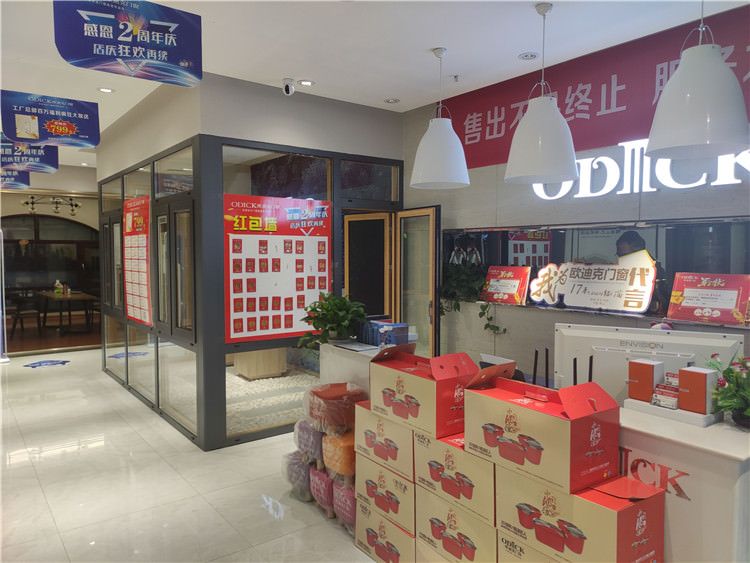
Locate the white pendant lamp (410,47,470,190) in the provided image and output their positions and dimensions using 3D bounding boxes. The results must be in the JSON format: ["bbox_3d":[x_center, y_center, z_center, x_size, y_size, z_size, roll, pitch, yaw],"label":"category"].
[{"bbox_3d":[0.451,-1.120,3.705,0.410,0.935,0.410,0,3,0],"label":"white pendant lamp"}]

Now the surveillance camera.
[{"bbox_3d":[-0.708,-1.584,4.438,0.090,0.135,0.095,1,3,11],"label":"surveillance camera"}]

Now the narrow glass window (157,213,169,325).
[{"bbox_3d":[-1.985,-0.111,5.064,0.050,0.999,0.335,-2,4,-38],"label":"narrow glass window"}]

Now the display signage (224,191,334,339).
[{"bbox_3d":[-0.815,-0.114,4.745,1.042,1.217,0.030,-2,4,-38],"label":"display signage"}]

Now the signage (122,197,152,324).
[{"bbox_3d":[-2.454,-0.215,5.603,0.040,1.300,0.980,-2,4,-38],"label":"signage"}]

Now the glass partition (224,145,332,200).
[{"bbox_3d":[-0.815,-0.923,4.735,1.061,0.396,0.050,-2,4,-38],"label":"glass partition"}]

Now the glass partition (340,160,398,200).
[{"bbox_3d":[-0.039,-0.977,5.340,0.717,0.365,0.050,-2,4,-38],"label":"glass partition"}]

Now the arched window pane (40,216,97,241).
[{"bbox_3d":[-7.637,-1.324,13.586,1.360,0.620,0.060,-2,4,-38],"label":"arched window pane"}]

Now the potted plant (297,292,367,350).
[{"bbox_3d":[-0.300,0.272,3.780,0.380,0.380,0.420,-2,4,-38],"label":"potted plant"}]

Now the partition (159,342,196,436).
[{"bbox_3d":[-1.842,0.937,5.020,0.050,0.720,1.069,-2,4,-38],"label":"partition"}]

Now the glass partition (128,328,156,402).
[{"bbox_3d":[-2.561,0.890,5.938,0.050,0.709,1.130,-2,4,-38],"label":"glass partition"}]

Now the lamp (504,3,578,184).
[{"bbox_3d":[0.949,-1.051,3.024,0.414,0.975,0.414,-2,4,-38],"label":"lamp"}]

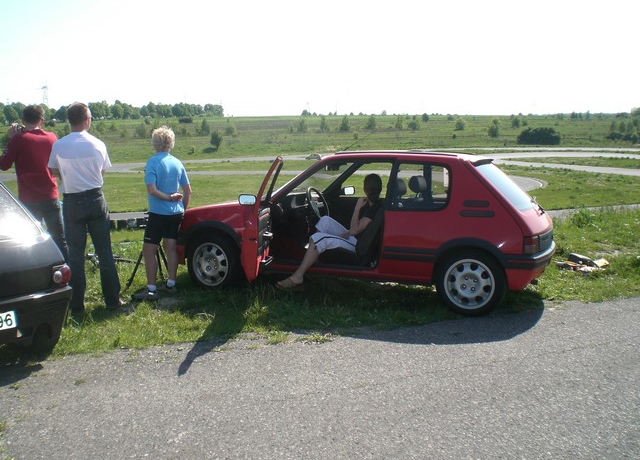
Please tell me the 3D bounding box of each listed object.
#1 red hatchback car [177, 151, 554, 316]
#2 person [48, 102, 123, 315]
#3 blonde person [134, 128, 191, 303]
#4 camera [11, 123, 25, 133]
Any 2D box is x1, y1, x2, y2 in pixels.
[{"bbox_3d":[0.335,-0.100,6.830,3.700,1.360,1.600,3,9,21],"label":"red hatchback car"},{"bbox_3d":[-1.986,-0.178,5.950,0.570,1.770,0.400,-1,9,-6],"label":"person"},{"bbox_3d":[-1.444,-0.150,6.400,0.490,1.560,0.360,-2,9,-11],"label":"blonde person"},{"bbox_3d":[-2.789,-0.948,6.500,0.100,0.080,0.120,-3,9,-19],"label":"camera"}]

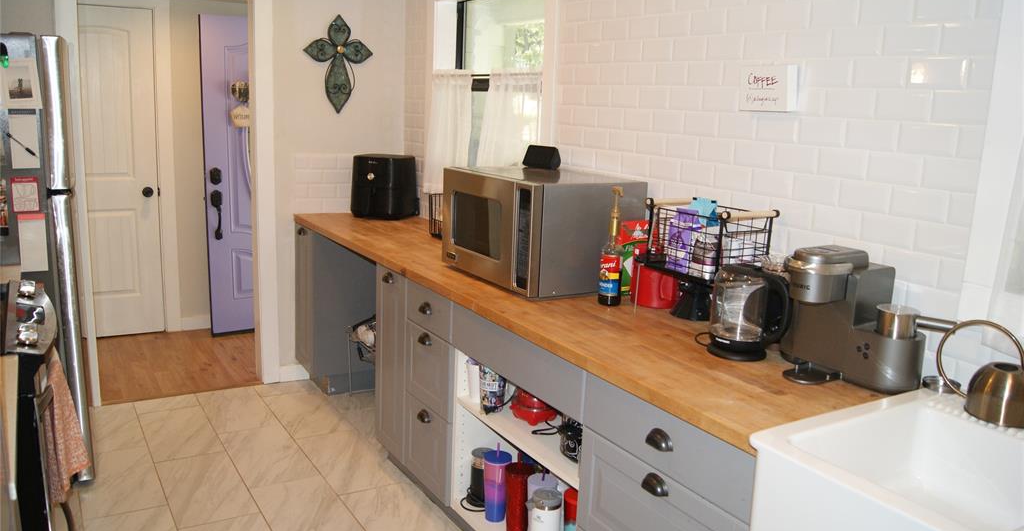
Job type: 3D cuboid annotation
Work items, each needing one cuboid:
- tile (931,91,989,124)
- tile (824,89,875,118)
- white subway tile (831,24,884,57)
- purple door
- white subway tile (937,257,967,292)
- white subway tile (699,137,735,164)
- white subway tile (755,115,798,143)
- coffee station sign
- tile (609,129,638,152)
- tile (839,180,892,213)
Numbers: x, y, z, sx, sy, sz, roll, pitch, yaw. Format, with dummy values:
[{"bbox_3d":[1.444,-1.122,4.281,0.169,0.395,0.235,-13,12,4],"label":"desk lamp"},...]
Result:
[{"bbox_3d":[1.063,-0.372,1.813,0.009,0.076,0.143,-7,15,-32],"label":"tile"},{"bbox_3d":[0.892,-0.427,2.030,0.010,0.079,0.153,-5,14,-32],"label":"tile"},{"bbox_3d":[0.888,-0.574,1.981,0.010,0.076,0.152,-5,14,-32],"label":"white subway tile"},{"bbox_3d":[-1.548,-0.566,5.077,0.910,2.030,0.045,-6,15,-32],"label":"purple door"},{"bbox_3d":[1.040,0.024,1.815,0.010,0.076,0.065,-5,14,-32],"label":"white subway tile"},{"bbox_3d":[0.652,-0.366,2.448,0.010,0.079,0.153,-5,14,-32],"label":"white subway tile"},{"bbox_3d":[0.771,-0.397,2.235,0.010,0.076,0.152,-5,14,-32],"label":"white subway tile"},{"bbox_3d":[0.735,-0.507,2.201,0.040,0.130,0.173,-5,14,-32],"label":"coffee station sign"},{"bbox_3d":[0.407,-0.457,2.811,0.009,0.076,0.150,-5,14,-32],"label":"tile"},{"bbox_3d":[0.925,-0.180,2.015,0.010,0.079,0.153,-5,14,-32],"label":"tile"}]

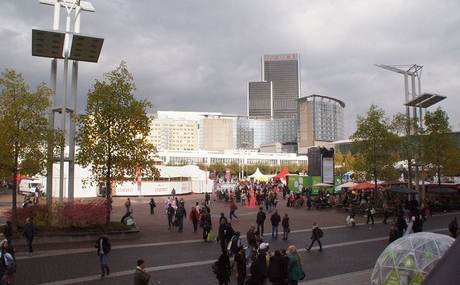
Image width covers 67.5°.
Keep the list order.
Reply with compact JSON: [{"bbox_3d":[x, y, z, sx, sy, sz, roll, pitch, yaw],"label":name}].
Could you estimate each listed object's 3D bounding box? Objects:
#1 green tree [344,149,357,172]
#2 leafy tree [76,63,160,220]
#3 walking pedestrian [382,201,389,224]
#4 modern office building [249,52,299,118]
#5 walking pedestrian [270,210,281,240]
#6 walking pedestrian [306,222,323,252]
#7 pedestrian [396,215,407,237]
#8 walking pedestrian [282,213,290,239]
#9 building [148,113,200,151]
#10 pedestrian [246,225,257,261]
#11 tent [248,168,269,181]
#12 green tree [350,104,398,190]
[{"bbox_3d":[29.463,6.496,84.000,3.200,9.100,3.200,0,-4,0],"label":"green tree"},{"bbox_3d":[-8.014,0.032,24.412,5.390,11.650,5.390,0,-4,0],"label":"leafy tree"},{"bbox_3d":[12.383,5.658,27.389,0.550,1.700,0.500,1,-5,-17],"label":"walking pedestrian"},{"bbox_3d":[61.890,-38.040,476.296,67.560,159.000,38.000,0,-5,-6],"label":"modern office building"},{"bbox_3d":[2.859,5.141,21.500,0.580,1.770,0.380,0,-4,3],"label":"walking pedestrian"},{"bbox_3d":[4.788,5.360,19.400,0.850,1.660,0.600,0,-4,7],"label":"walking pedestrian"},{"bbox_3d":[10.011,5.072,20.104,0.520,1.730,0.420,-3,-5,30],"label":"pedestrian"},{"bbox_3d":[3.511,5.260,21.400,0.500,1.650,0.400,4,-5,-37],"label":"walking pedestrian"},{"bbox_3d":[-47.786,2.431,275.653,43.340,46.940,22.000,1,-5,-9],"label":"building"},{"bbox_3d":[1.044,4.850,16.500,0.450,1.740,0.520,4,-5,-37],"label":"pedestrian"},{"bbox_3d":[6.690,8.526,82.000,4.800,4.800,4.800,1,-4,-11],"label":"tent"},{"bbox_3d":[16.899,1.484,40.000,5.800,12.000,5.800,0,-4,0],"label":"green tree"}]

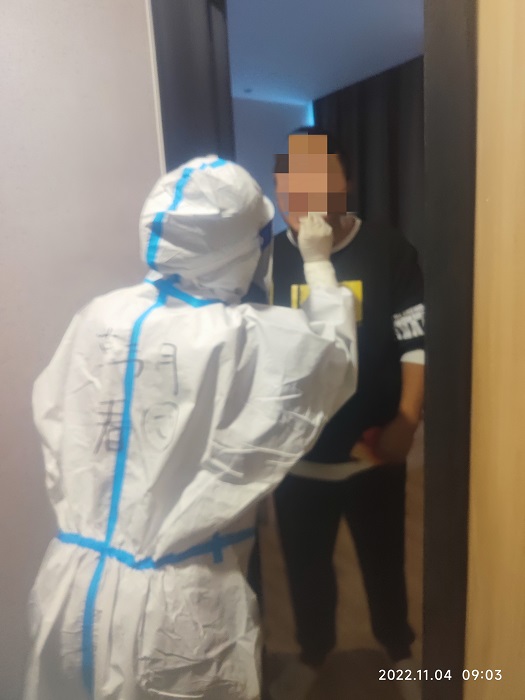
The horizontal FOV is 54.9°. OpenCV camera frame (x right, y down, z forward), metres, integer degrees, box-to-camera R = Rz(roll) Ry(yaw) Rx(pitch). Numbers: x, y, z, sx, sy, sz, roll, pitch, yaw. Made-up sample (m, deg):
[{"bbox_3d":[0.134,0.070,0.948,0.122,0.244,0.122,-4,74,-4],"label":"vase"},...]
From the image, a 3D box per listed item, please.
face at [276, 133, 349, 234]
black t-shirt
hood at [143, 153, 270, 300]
[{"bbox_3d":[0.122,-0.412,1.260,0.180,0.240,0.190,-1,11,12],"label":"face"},{"bbox_3d":[0.194,-0.015,1.360,0.500,0.660,0.280,-1,11,12],"label":"black t-shirt"},{"bbox_3d":[-0.111,-0.243,1.020,0.265,0.285,0.240,-13,14,-40],"label":"hood"}]

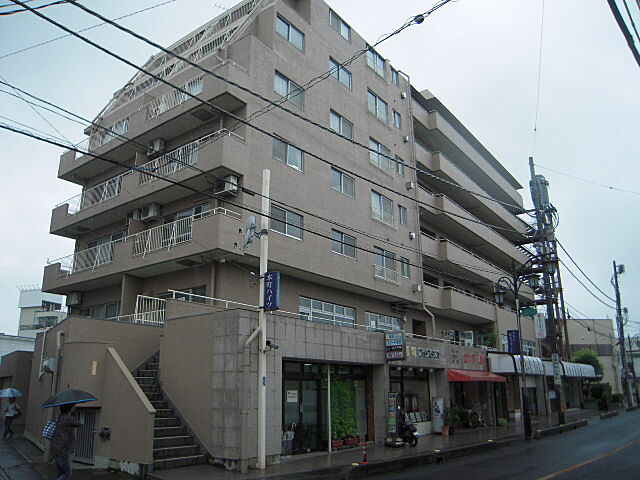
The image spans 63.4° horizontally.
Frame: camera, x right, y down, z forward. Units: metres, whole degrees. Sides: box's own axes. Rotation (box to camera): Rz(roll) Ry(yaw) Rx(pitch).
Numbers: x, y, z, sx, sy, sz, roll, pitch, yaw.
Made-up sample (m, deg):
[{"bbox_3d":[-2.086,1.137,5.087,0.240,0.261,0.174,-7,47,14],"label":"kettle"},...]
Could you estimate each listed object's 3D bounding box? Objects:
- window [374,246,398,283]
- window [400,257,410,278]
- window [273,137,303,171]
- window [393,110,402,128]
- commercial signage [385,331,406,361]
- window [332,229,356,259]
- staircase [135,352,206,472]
[{"bbox_3d":[3.048,1.176,24.262,0.140,1.420,1.970,-13,-20,35],"label":"window"},{"bbox_3d":[4.257,1.385,25.726,0.140,0.900,0.800,-13,-21,35],"label":"window"},{"bbox_3d":[-1.230,-3.298,19.974,0.140,0.987,1.826,-13,-21,36],"label":"window"},{"bbox_3d":[4.143,-6.541,28.239,0.140,0.931,0.789,-13,-21,36],"label":"window"},{"bbox_3d":[2.718,3.794,18.442,0.770,0.950,0.180,-13,-21,36],"label":"commercial signage"},{"bbox_3d":[0.996,0.211,21.732,0.120,0.970,1.780,-13,-20,35],"label":"window"},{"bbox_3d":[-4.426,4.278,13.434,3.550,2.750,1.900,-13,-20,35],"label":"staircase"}]

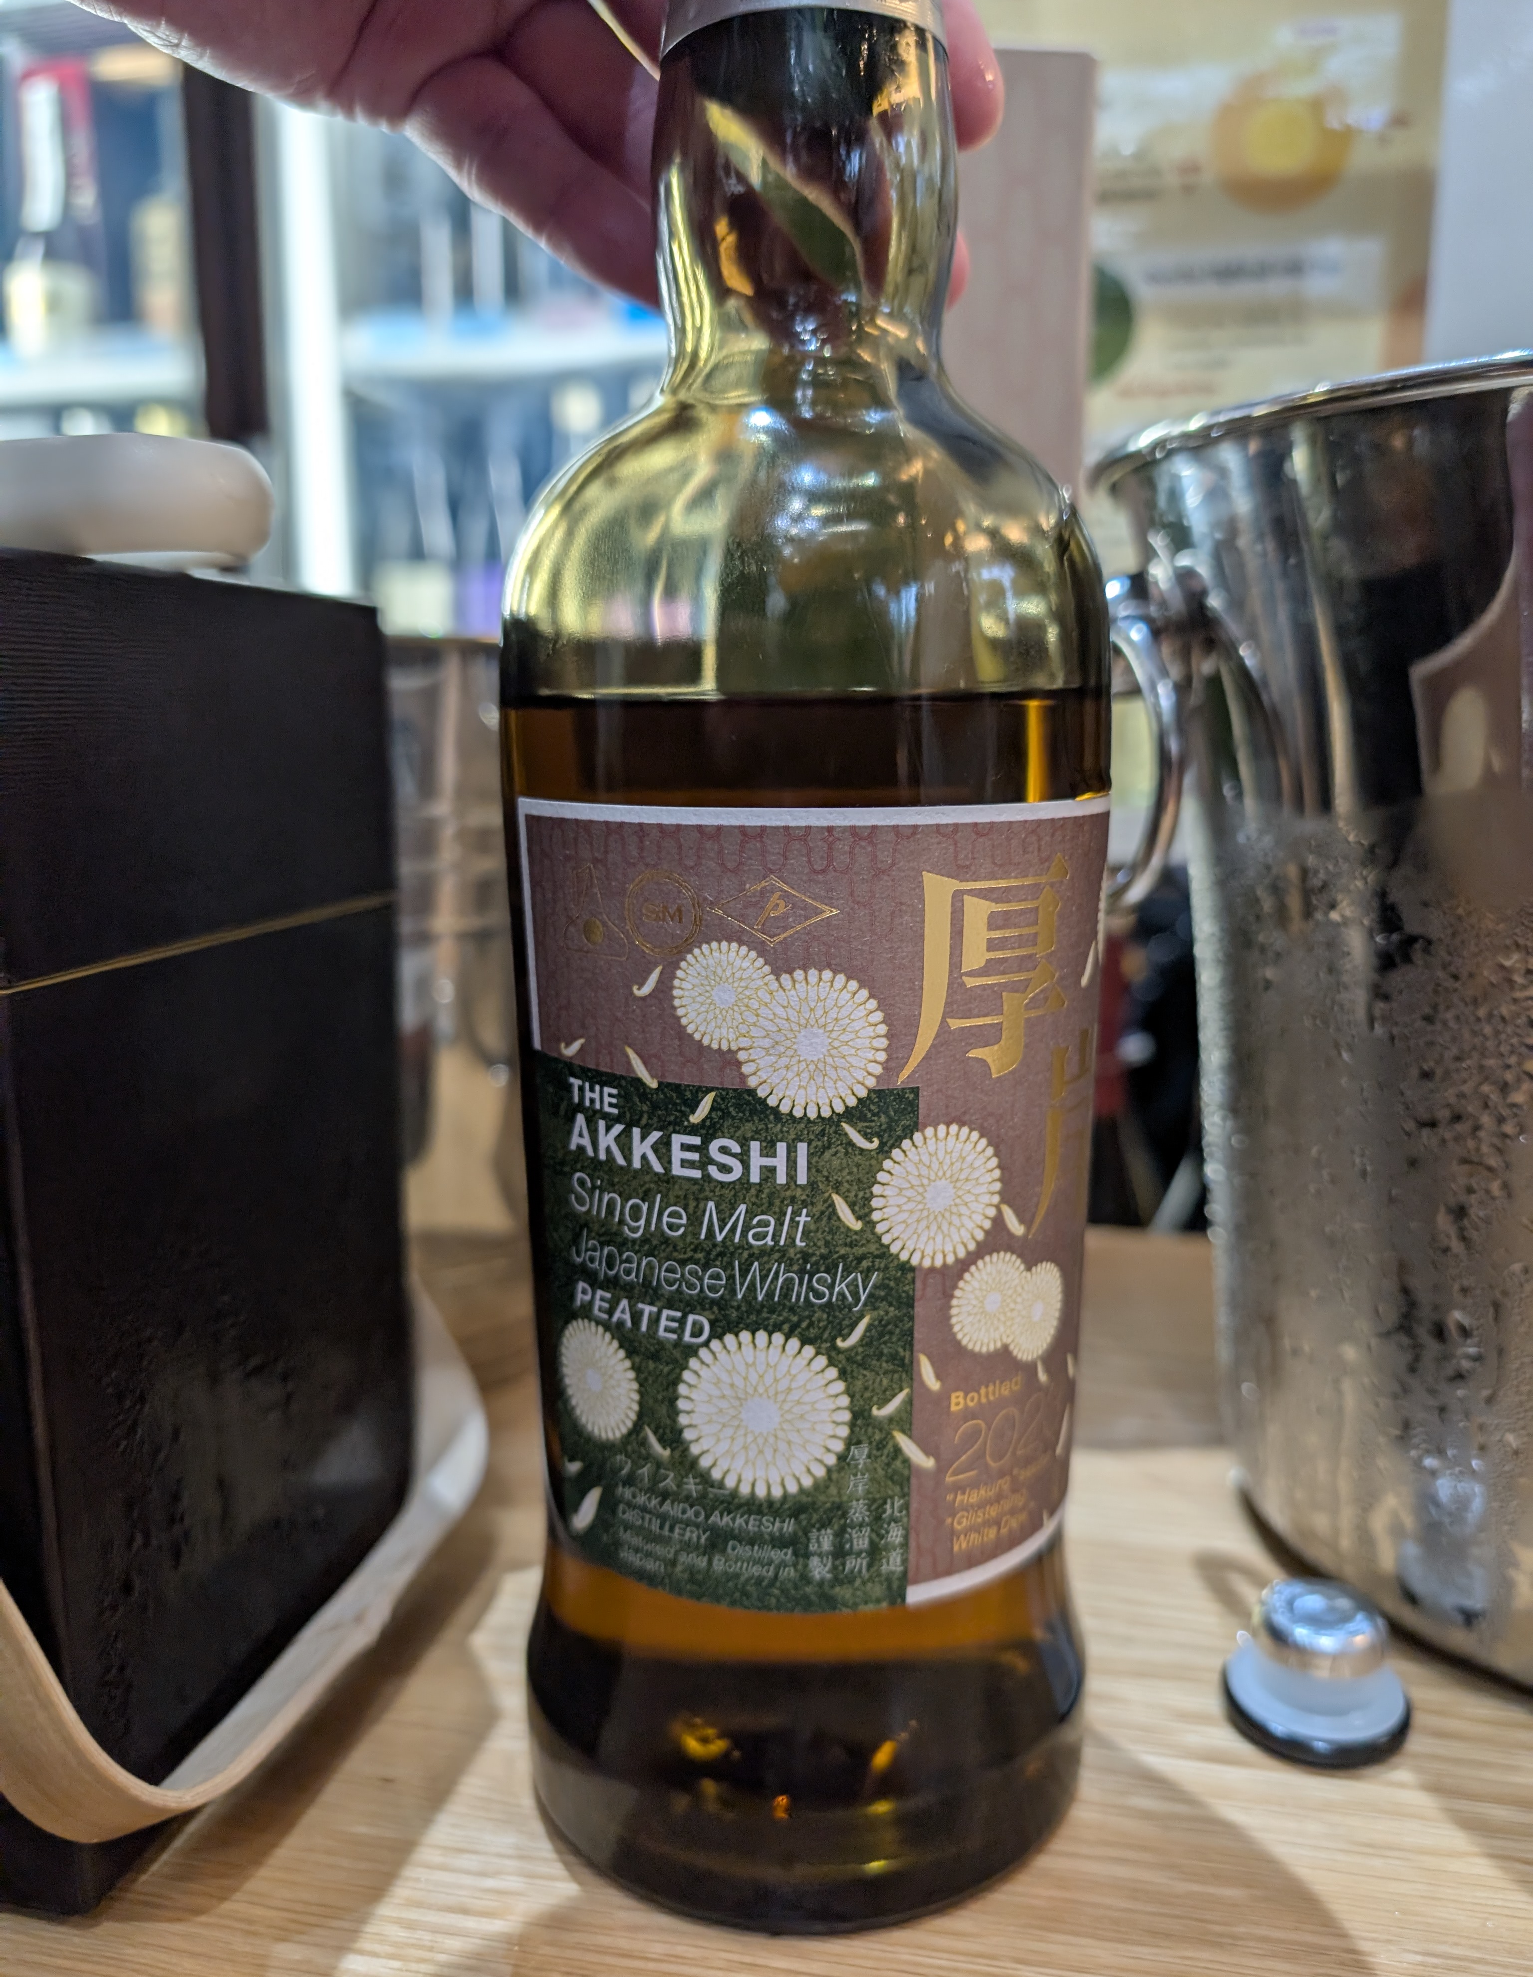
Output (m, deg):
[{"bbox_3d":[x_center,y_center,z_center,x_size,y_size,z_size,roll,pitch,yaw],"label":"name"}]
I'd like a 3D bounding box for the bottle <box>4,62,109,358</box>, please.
[{"bbox_3d":[-0.717,-0.784,1.438,0.087,0.300,0.087,0,10,0],"label":"bottle"}]

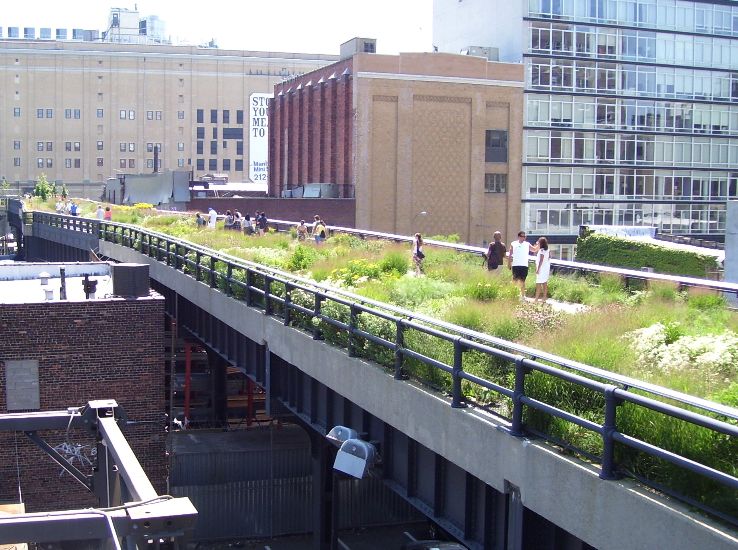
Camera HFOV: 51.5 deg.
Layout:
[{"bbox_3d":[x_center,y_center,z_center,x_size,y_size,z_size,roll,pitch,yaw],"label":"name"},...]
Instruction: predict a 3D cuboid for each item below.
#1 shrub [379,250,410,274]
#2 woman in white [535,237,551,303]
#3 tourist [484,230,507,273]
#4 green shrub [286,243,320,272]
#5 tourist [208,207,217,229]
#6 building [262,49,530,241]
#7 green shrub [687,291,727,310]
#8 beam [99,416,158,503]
[{"bbox_3d":[0.976,-0.478,29.300,1.200,0.930,1.150,0,5,0],"label":"shrub"},{"bbox_3d":[4.418,-0.132,19.500,0.340,1.660,0.450,4,6,37],"label":"woman in white"},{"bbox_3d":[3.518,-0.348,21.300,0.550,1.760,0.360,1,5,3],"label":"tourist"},{"bbox_3d":[-2.498,-0.629,29.200,1.270,1.050,1.200,0,5,0],"label":"green shrub"},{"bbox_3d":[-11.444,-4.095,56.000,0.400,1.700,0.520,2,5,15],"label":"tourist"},{"bbox_3d":[1.939,-8.107,78.614,16.630,22.920,24.500,-2,6,-23],"label":"building"},{"bbox_3d":[7.933,0.623,18.000,0.840,0.520,0.700,0,5,0],"label":"green shrub"},{"bbox_3d":[-3.156,2.381,9.891,0.200,0.180,3.530,-2,6,-26],"label":"beam"}]

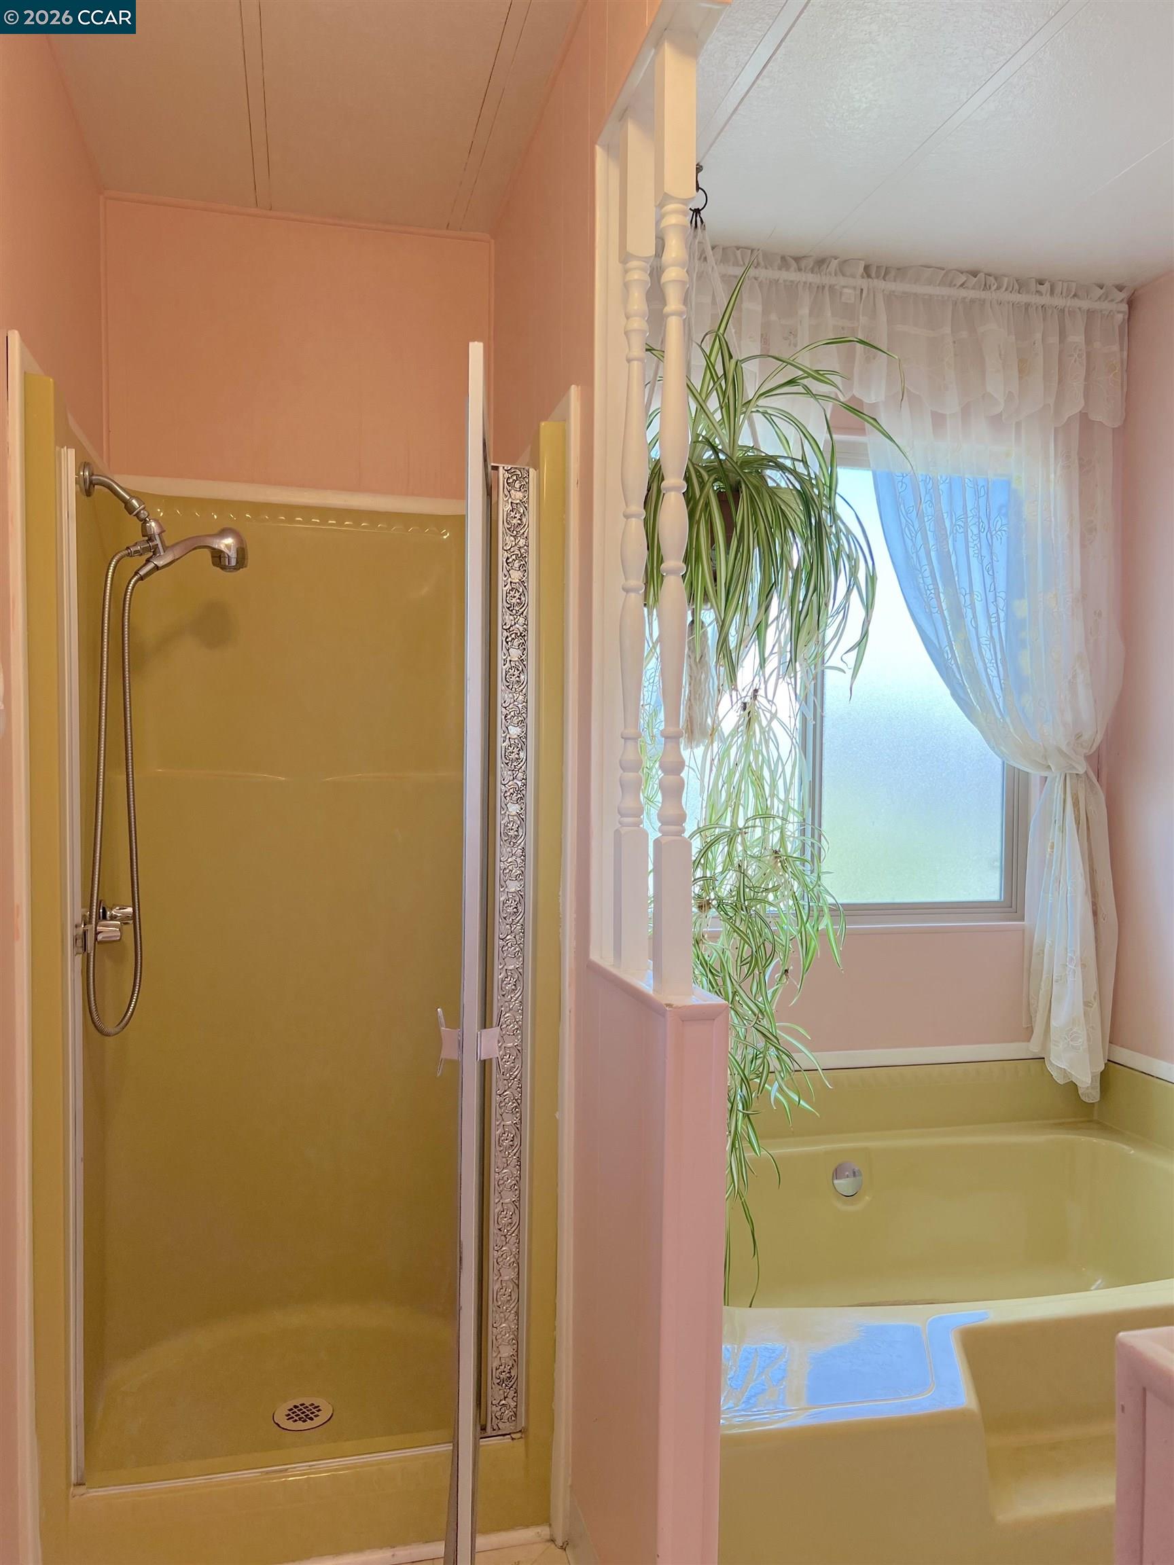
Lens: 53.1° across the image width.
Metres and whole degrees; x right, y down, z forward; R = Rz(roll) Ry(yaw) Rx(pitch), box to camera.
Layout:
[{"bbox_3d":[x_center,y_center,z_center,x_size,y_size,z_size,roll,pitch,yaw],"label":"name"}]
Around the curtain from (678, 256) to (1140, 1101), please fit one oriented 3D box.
[{"bbox_3d":[0.644,-0.206,2.709,1.381,1.983,0.119,0,1,-14],"label":"curtain"}]

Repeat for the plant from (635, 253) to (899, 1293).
[{"bbox_3d":[0.286,-0.002,2.292,0.615,2.046,0.602,0,1,-14],"label":"plant"}]

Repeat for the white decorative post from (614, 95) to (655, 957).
[{"bbox_3d":[0.067,-0.332,1.663,0.039,1.191,0.039,0,1,-14],"label":"white decorative post"}]

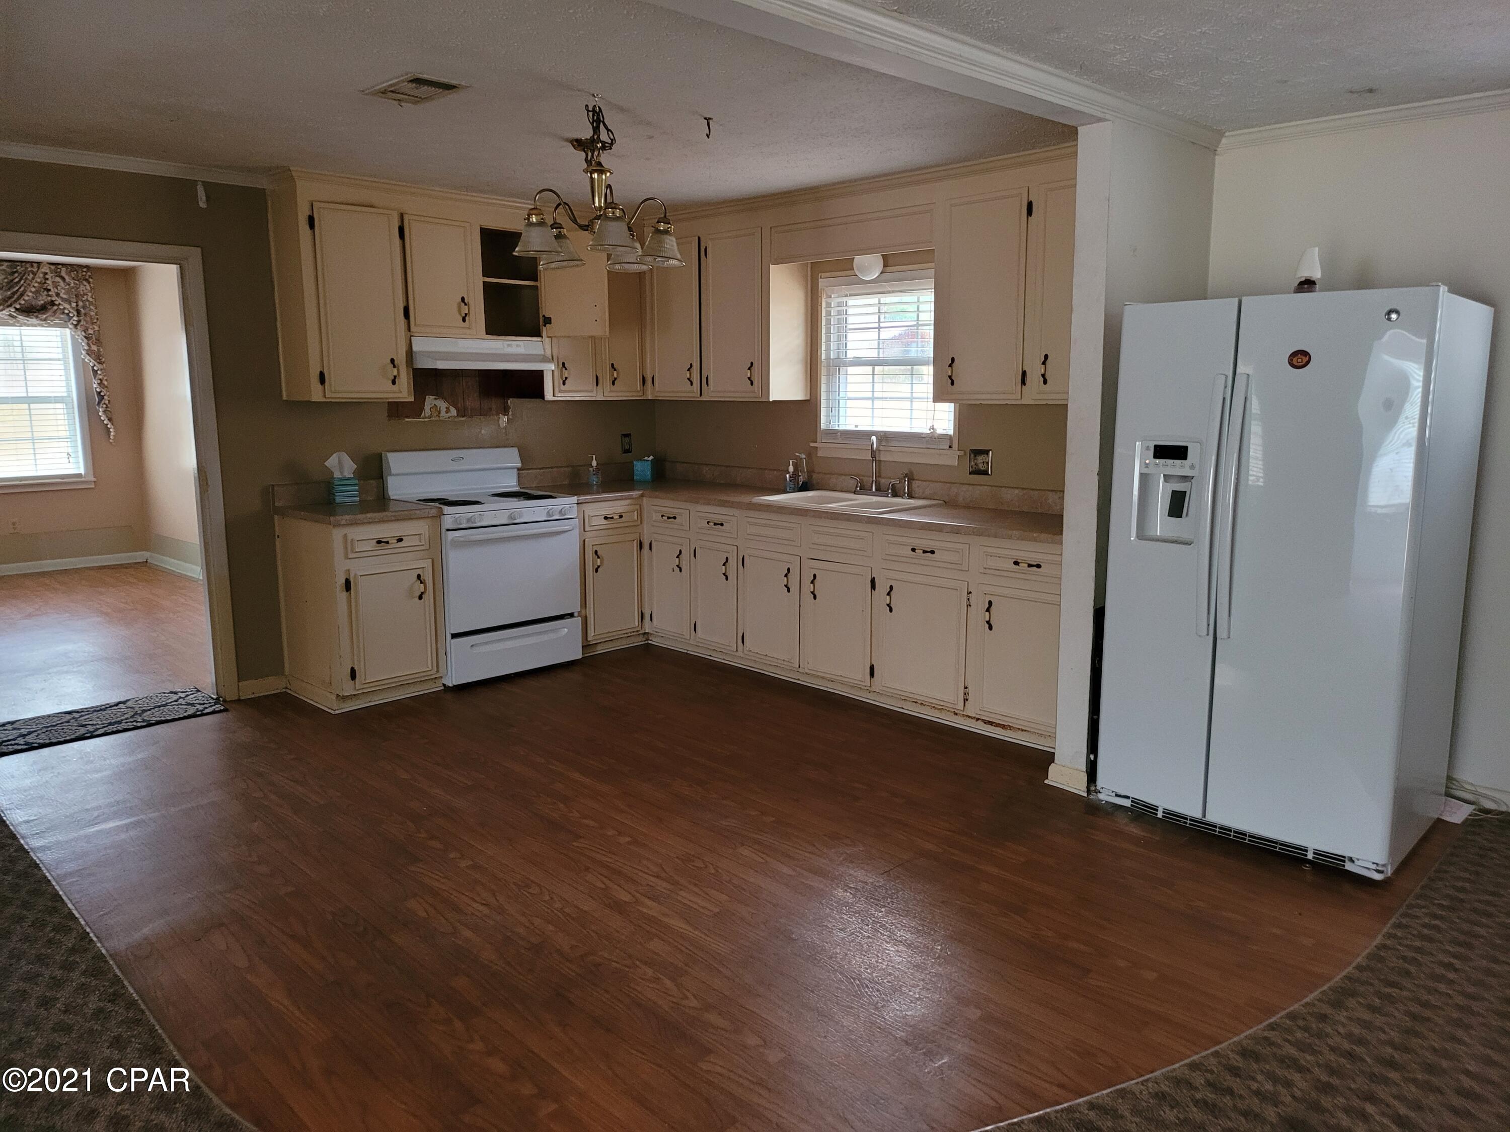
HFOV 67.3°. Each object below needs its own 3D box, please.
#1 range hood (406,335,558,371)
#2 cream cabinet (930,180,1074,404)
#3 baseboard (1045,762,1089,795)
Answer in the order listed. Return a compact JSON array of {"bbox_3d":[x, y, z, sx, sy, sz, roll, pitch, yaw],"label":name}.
[{"bbox_3d":[-1.465,-1.093,5.890,0.762,0.152,0.470,-9,13,-44],"label":"range hood"},{"bbox_3d":[1.274,-1.174,4.896,0.327,0.937,0.970,-9,13,-44],"label":"cream cabinet"},{"bbox_3d":[1.143,0.776,4.157,0.030,0.085,0.180,-9,13,-44],"label":"baseboard"}]

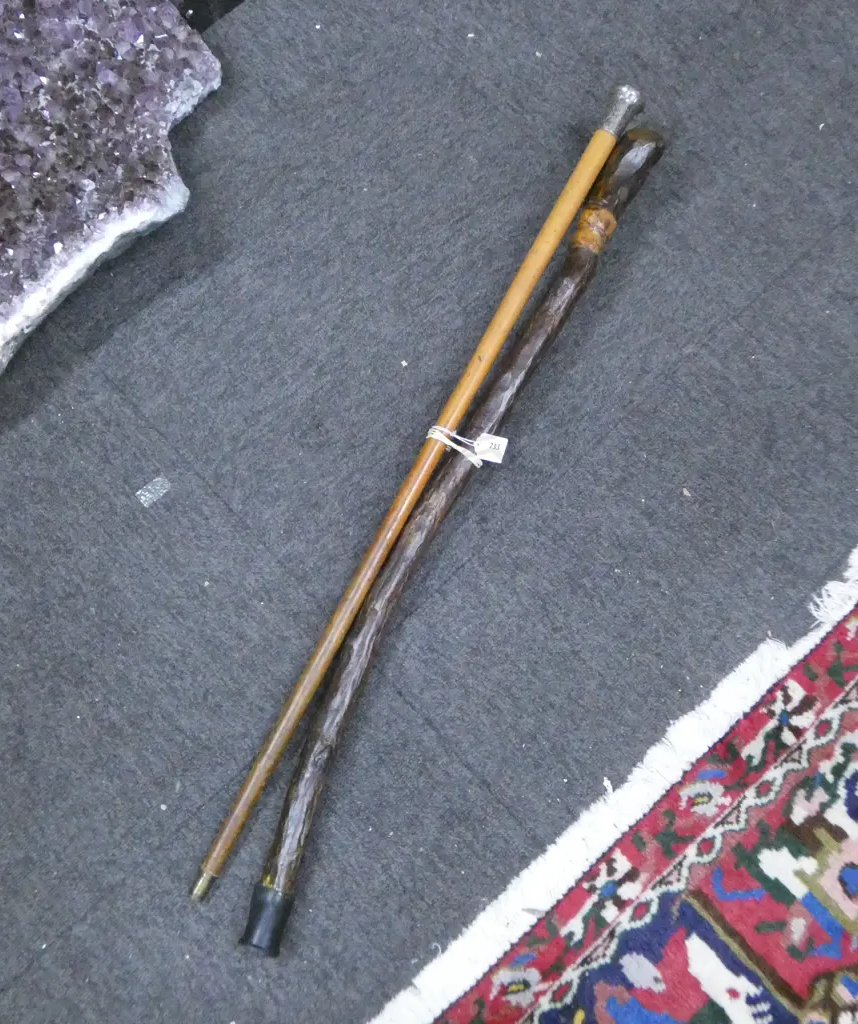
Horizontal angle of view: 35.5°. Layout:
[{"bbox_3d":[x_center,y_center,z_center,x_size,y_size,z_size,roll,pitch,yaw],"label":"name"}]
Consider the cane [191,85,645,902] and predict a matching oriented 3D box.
[{"bbox_3d":[0.001,-0.050,1.316,0.025,0.025,0.929,26,77,11],"label":"cane"}]

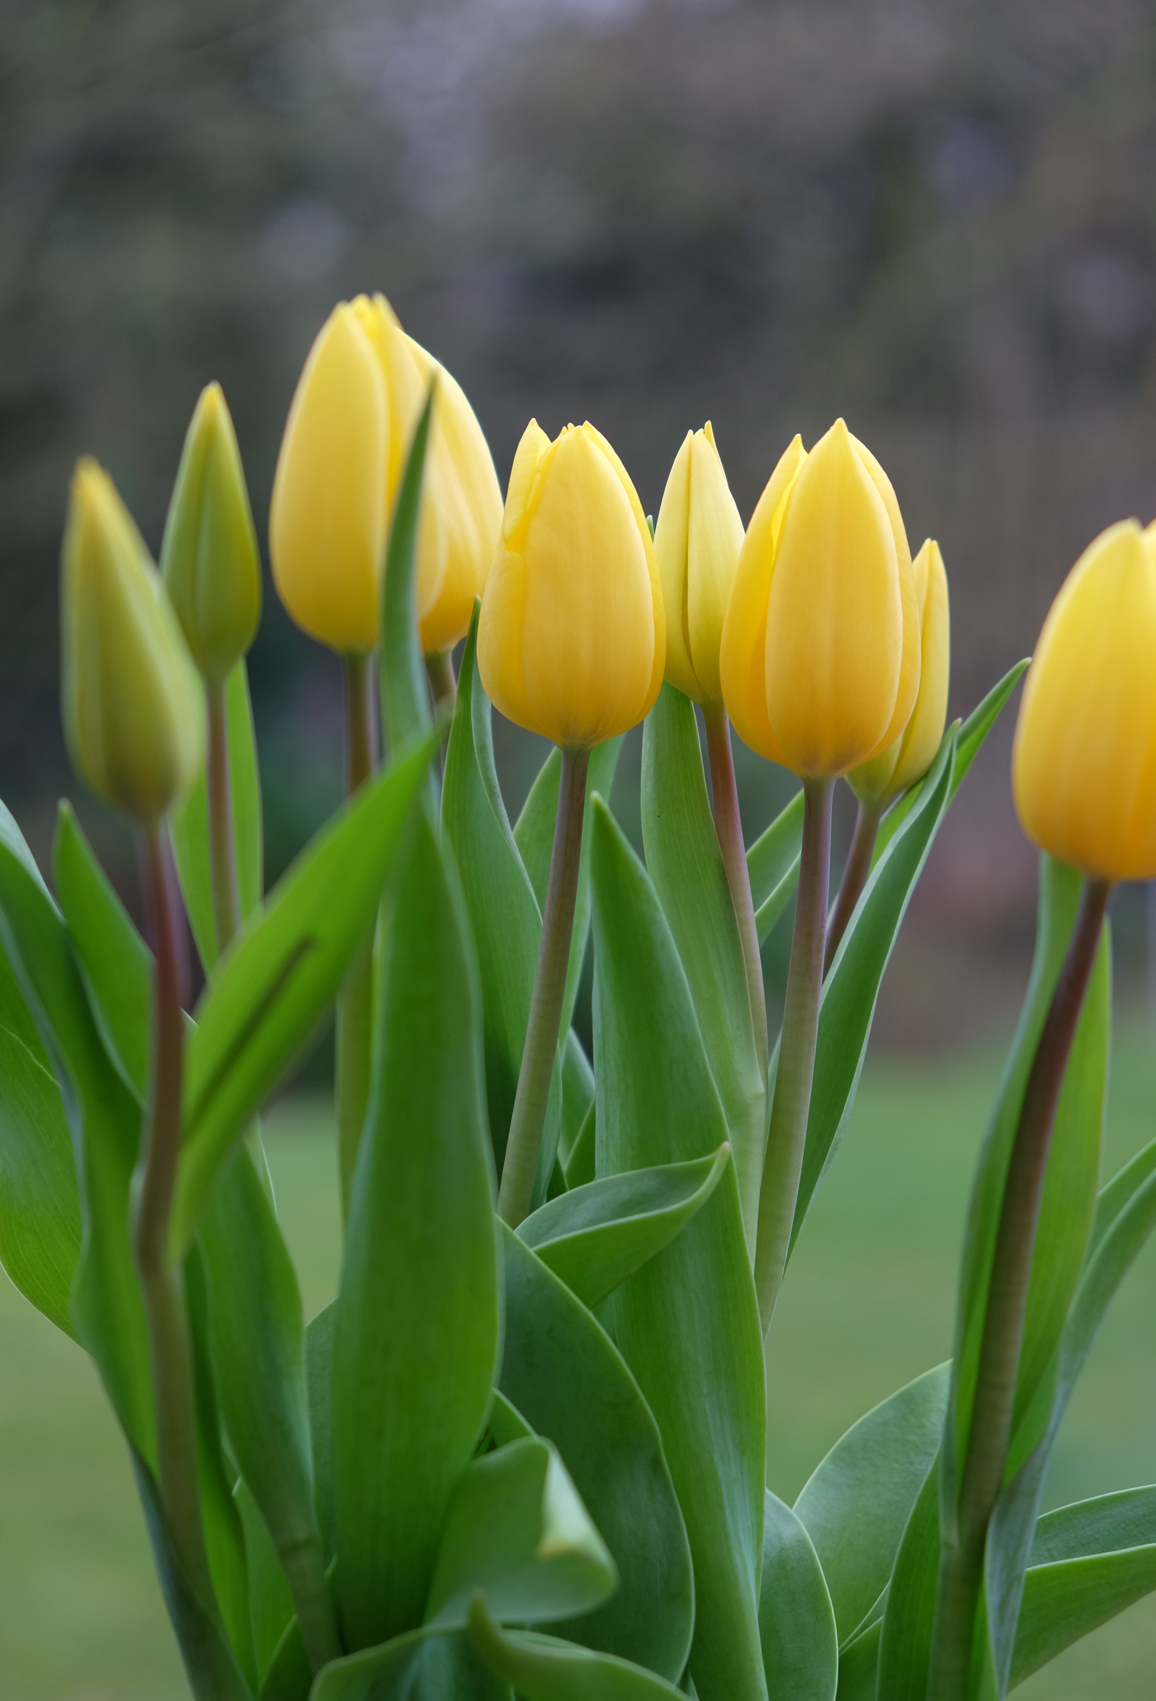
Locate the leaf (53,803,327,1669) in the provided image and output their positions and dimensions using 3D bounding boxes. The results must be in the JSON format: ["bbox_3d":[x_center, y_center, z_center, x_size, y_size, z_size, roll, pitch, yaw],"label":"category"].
[{"bbox_3d":[-0.062,0.062,0.645,0.020,0.145,0.025,-17,1,0],"label":"leaf"}]

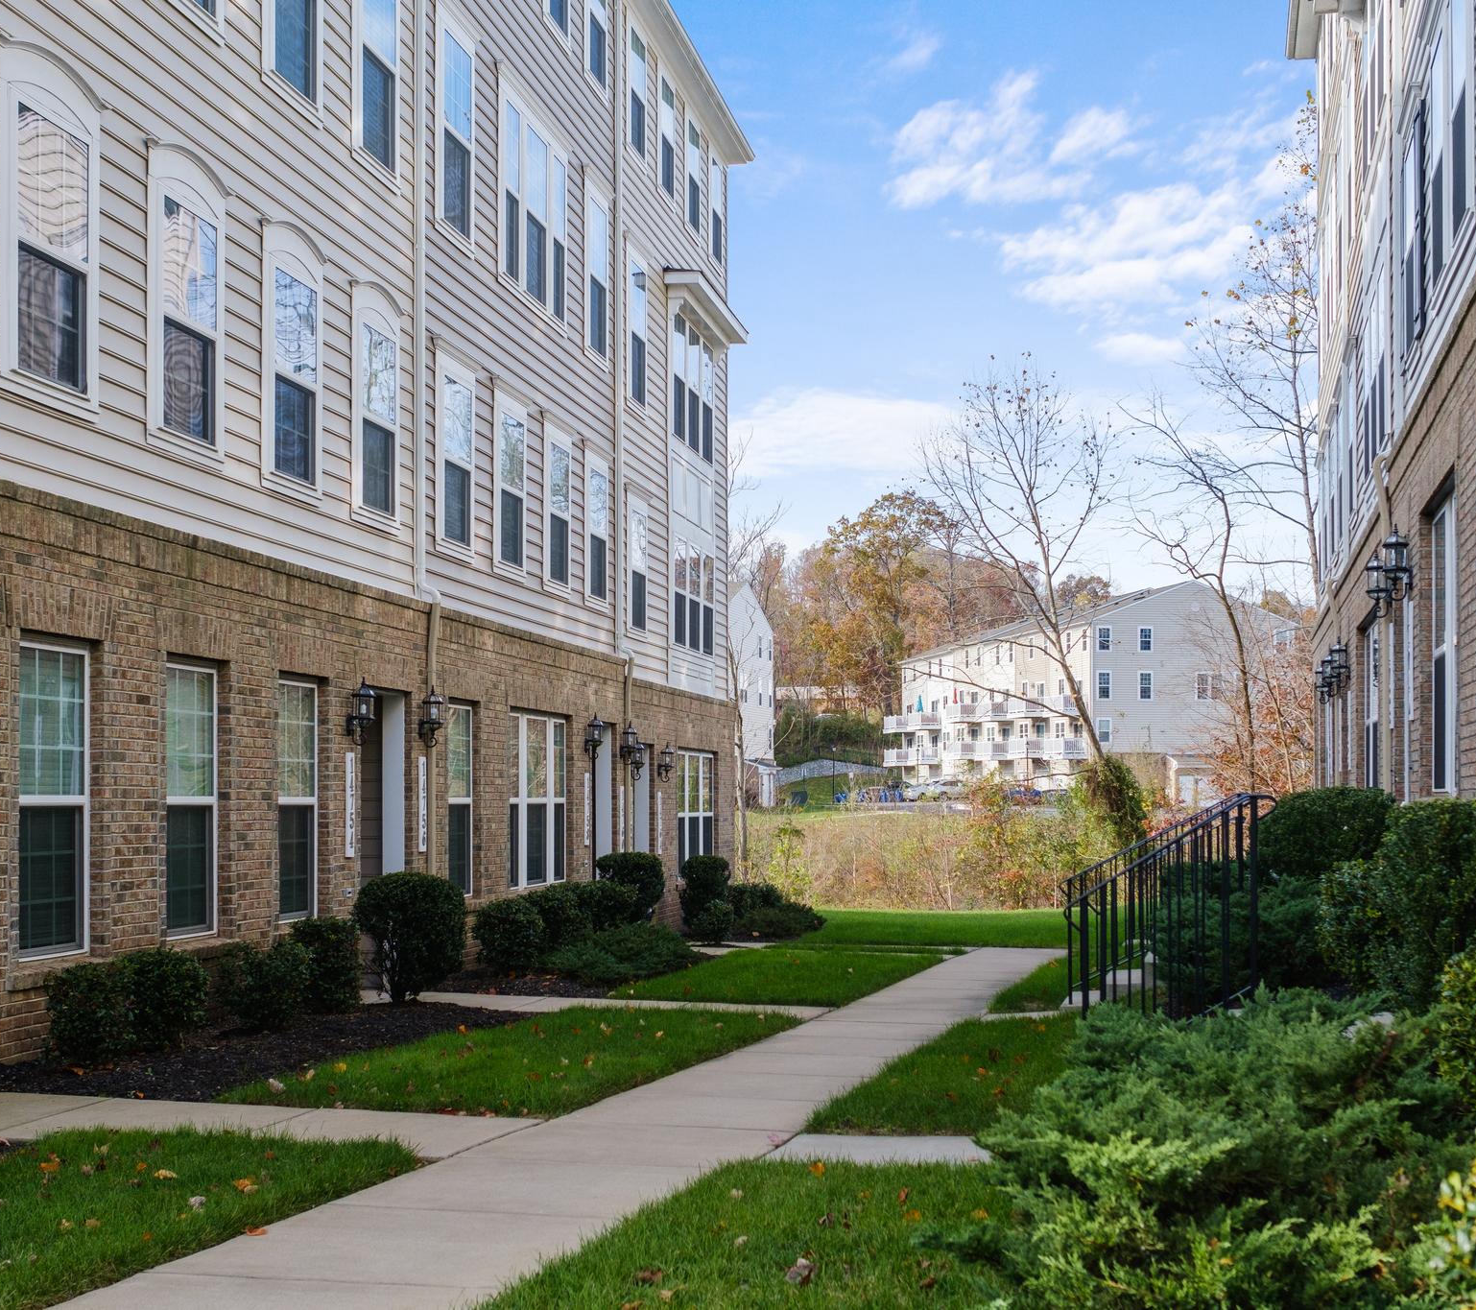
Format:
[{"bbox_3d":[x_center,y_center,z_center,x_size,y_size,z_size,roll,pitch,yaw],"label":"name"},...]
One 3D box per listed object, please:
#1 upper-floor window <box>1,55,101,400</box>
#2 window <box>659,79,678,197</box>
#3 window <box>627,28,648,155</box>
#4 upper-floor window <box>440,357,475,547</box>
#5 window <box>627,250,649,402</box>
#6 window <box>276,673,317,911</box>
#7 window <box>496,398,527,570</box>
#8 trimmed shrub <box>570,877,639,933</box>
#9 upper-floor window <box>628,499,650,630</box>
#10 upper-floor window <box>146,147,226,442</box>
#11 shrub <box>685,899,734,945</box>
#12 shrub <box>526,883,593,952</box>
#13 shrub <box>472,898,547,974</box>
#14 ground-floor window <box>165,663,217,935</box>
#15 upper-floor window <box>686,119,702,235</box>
[{"bbox_3d":[-3.847,-2.352,10.715,0.120,1.729,1.005,0,-3,11],"label":"upper-floor window"},{"bbox_3d":[-1.002,-7.446,27.647,0.120,1.614,1.009,0,-2,11],"label":"window"},{"bbox_3d":[-1.354,-7.603,25.881,0.100,1.680,1.020,0,-2,11],"label":"window"},{"bbox_3d":[-2.549,-1.808,17.343,0.120,1.617,1.017,0,-3,11],"label":"upper-floor window"},{"bbox_3d":[-1.351,-4.401,25.900,0.100,1.920,1.020,0,-2,11],"label":"window"},{"bbox_3d":[-3.508,1.163,15.073,0.100,1.850,0.860,0,-2,11],"label":"window"},{"bbox_3d":[-2.423,-1.781,20.465,0.100,1.700,1.000,0,-2,11],"label":"window"},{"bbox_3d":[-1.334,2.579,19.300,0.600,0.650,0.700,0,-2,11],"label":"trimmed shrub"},{"bbox_3d":[-1.228,-1.087,23.599,0.110,1.589,0.980,0,-2,11],"label":"upper-floor window"},{"bbox_3d":[-3.502,-2.201,12.160,0.110,1.737,1.007,0,-2,11],"label":"upper-floor window"},{"bbox_3d":[-0.371,3.693,26.400,0.620,0.620,0.620,0,-2,11],"label":"shrub"},{"bbox_3d":[-1.667,2.459,17.800,0.580,0.660,0.640,0,-2,11],"label":"shrub"},{"bbox_3d":[-2.220,2.721,18.600,0.700,0.740,0.700,0,-2,0],"label":"shrub"},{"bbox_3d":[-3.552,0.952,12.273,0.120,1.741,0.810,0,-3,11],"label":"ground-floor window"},{"bbox_3d":[-0.672,-7.307,29.322,0.120,1.614,1.009,0,-2,11],"label":"upper-floor window"}]

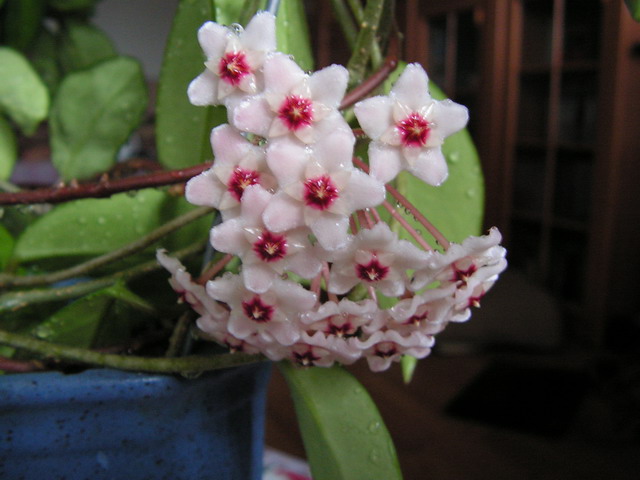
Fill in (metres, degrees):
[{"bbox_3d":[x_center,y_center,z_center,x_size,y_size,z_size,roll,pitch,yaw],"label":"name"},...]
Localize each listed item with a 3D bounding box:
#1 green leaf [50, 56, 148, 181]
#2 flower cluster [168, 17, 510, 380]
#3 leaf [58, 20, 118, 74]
[{"bbox_3d":[-0.109,-0.060,0.330,0.050,0.061,0.022,-1,9,-11],"label":"green leaf"},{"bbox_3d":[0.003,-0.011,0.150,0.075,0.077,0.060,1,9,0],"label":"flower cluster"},{"bbox_3d":[-0.125,-0.103,0.360,0.034,0.034,0.018,-1,9,-11],"label":"leaf"}]

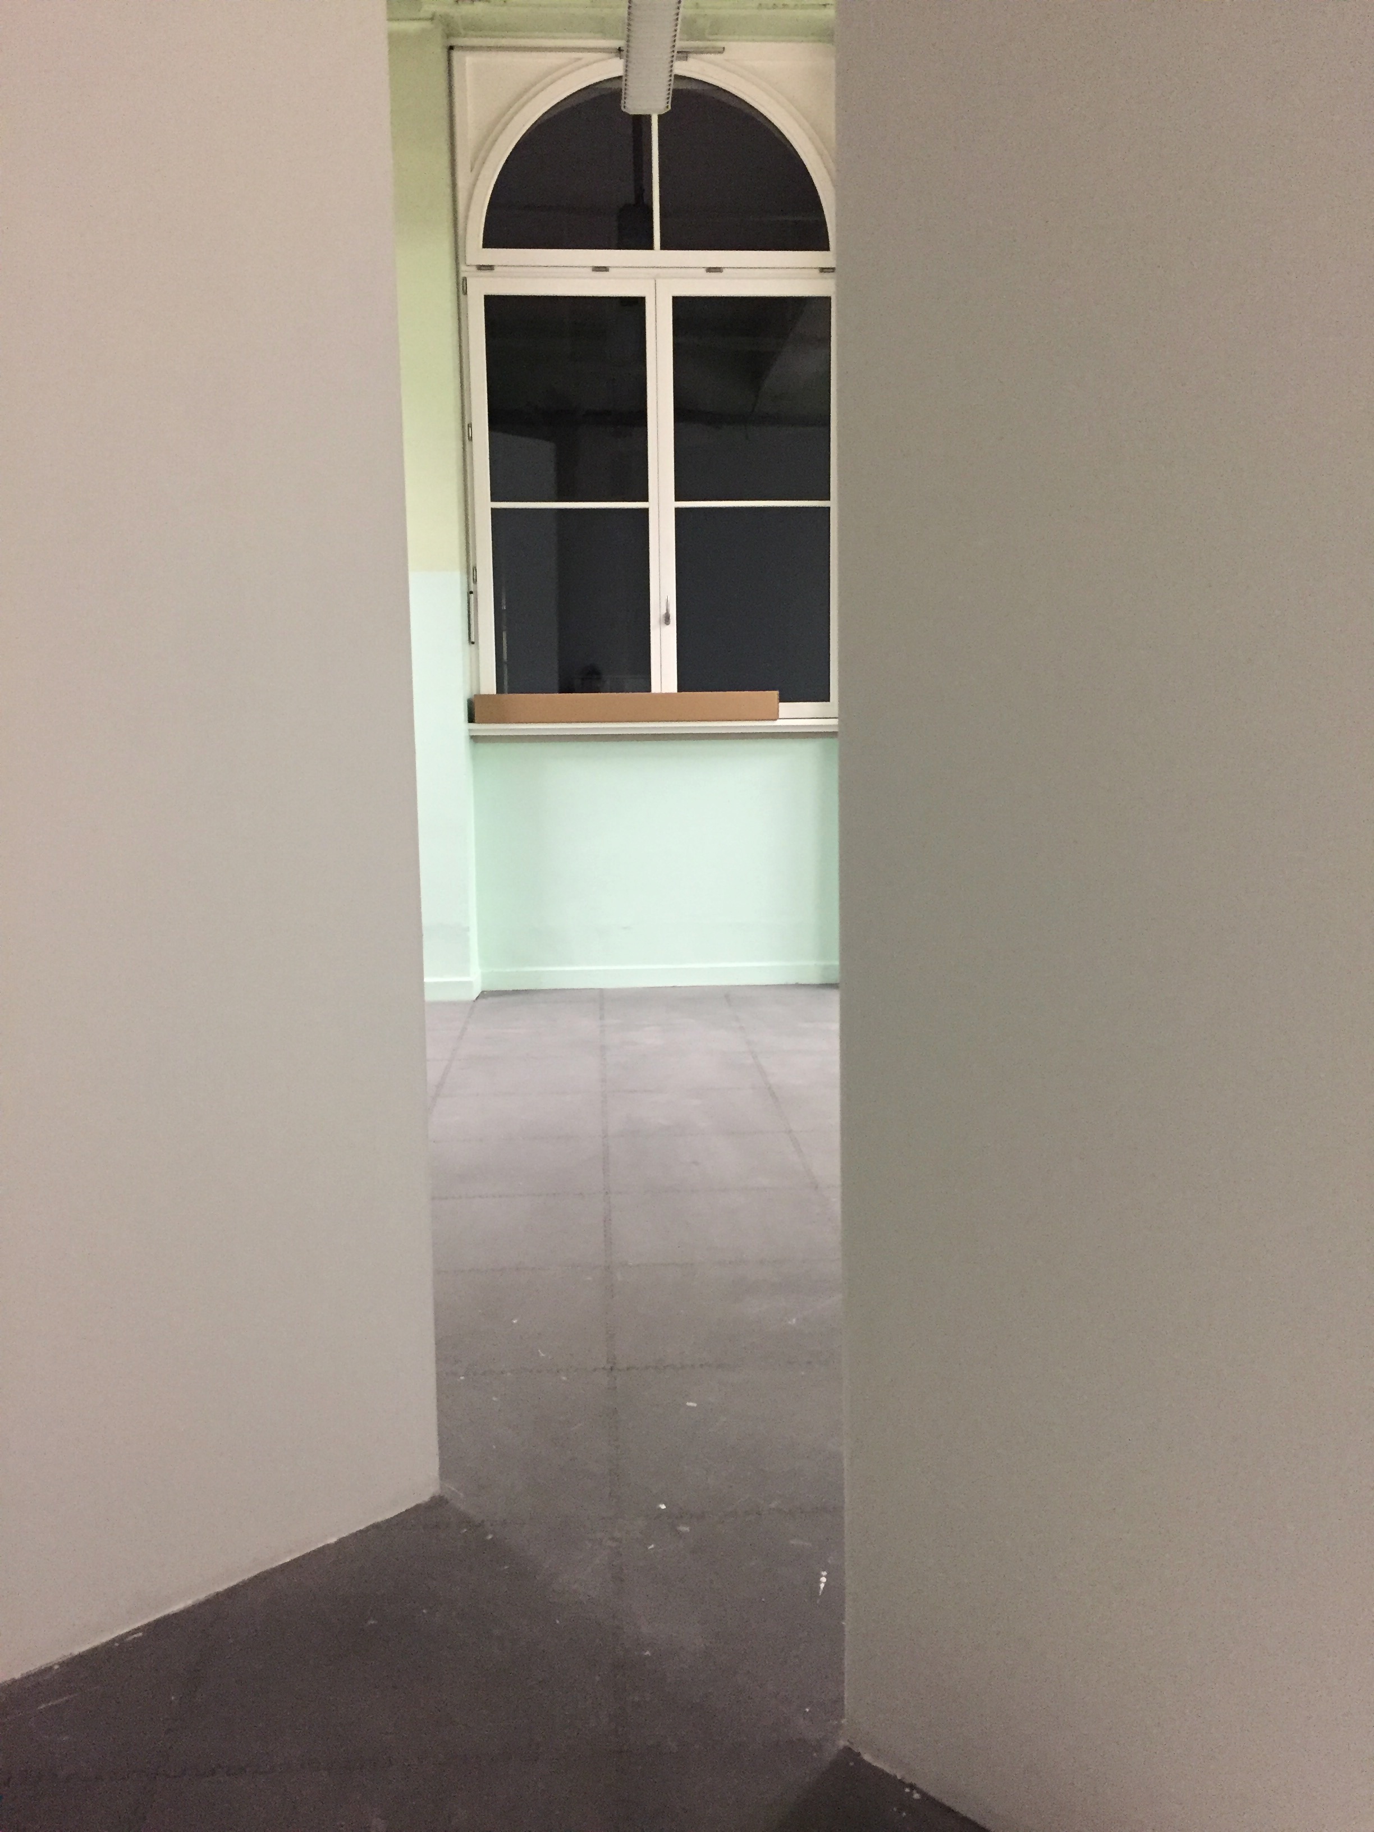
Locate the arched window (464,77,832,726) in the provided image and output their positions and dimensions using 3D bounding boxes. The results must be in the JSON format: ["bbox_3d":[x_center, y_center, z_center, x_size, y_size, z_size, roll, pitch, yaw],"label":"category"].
[{"bbox_3d":[-0.118,-2.104,6.249,1.577,2.602,0.120,-1,7,-3],"label":"arched window"}]

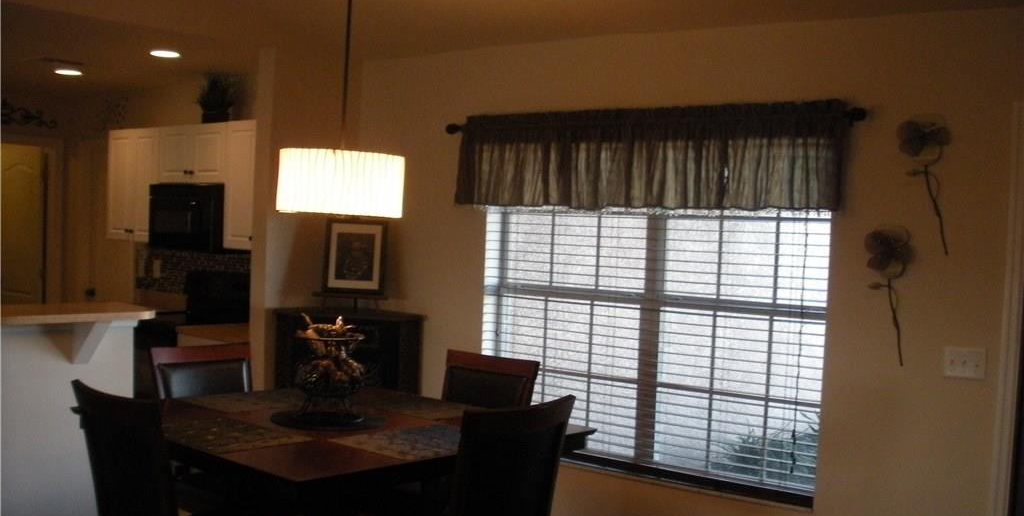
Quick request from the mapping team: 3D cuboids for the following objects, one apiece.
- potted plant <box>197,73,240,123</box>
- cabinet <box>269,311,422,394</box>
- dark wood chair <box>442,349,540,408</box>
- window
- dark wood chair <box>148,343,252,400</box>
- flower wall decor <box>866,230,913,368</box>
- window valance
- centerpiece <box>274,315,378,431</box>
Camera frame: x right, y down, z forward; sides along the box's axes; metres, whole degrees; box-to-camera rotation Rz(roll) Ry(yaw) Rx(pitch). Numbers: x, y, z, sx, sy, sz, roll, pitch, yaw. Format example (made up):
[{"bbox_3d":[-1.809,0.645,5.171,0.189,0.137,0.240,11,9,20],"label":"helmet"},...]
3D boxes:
[{"bbox_3d":[-1.840,-0.998,6.495,0.270,0.340,0.270,3,1,37],"label":"potted plant"},{"bbox_3d":[-0.877,0.835,5.558,0.780,1.086,0.470,2,1,-8],"label":"cabinet"},{"bbox_3d":[-0.272,0.910,4.106,0.480,1.030,0.560,3,1,42],"label":"dark wood chair"},{"bbox_3d":[0.583,0.294,4.729,1.776,1.409,0.100,3,1,37],"label":"window"},{"bbox_3d":[-1.068,0.872,3.965,0.560,1.030,0.480,3,1,42],"label":"dark wood chair"},{"bbox_3d":[1.454,0.150,3.998,0.177,0.542,0.070,3,1,37],"label":"flower wall decor"},{"bbox_3d":[0.551,-0.445,4.653,1.981,0.440,0.110,3,1,37],"label":"window valance"},{"bbox_3d":[-0.566,0.349,3.242,0.330,0.330,0.330,2,1,0],"label":"centerpiece"}]

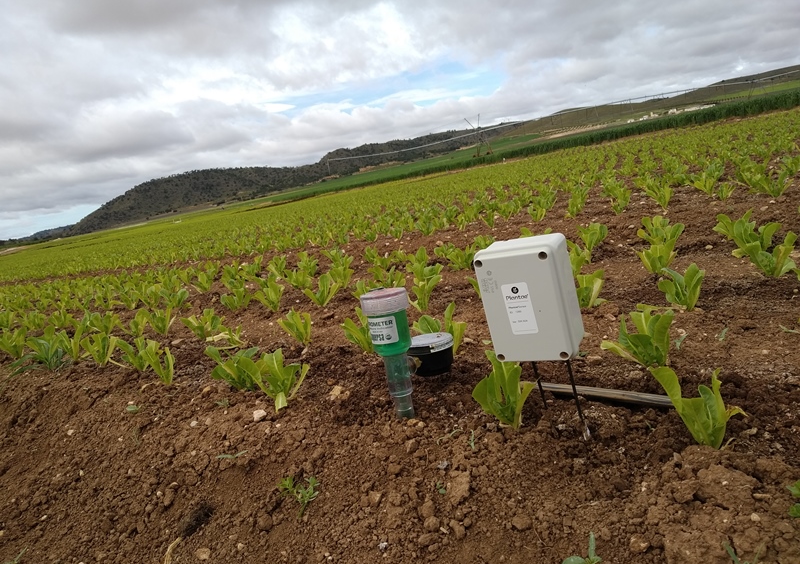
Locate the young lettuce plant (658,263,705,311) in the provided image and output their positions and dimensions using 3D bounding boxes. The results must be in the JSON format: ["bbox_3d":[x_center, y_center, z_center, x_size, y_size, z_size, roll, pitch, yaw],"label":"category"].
[{"bbox_3d":[0.647,0.013,1.379,0.097,0.106,0.109,-6,12,25],"label":"young lettuce plant"}]

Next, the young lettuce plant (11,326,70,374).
[{"bbox_3d":[-1.180,0.234,1.973,0.179,0.146,0.149,-17,12,-31],"label":"young lettuce plant"}]

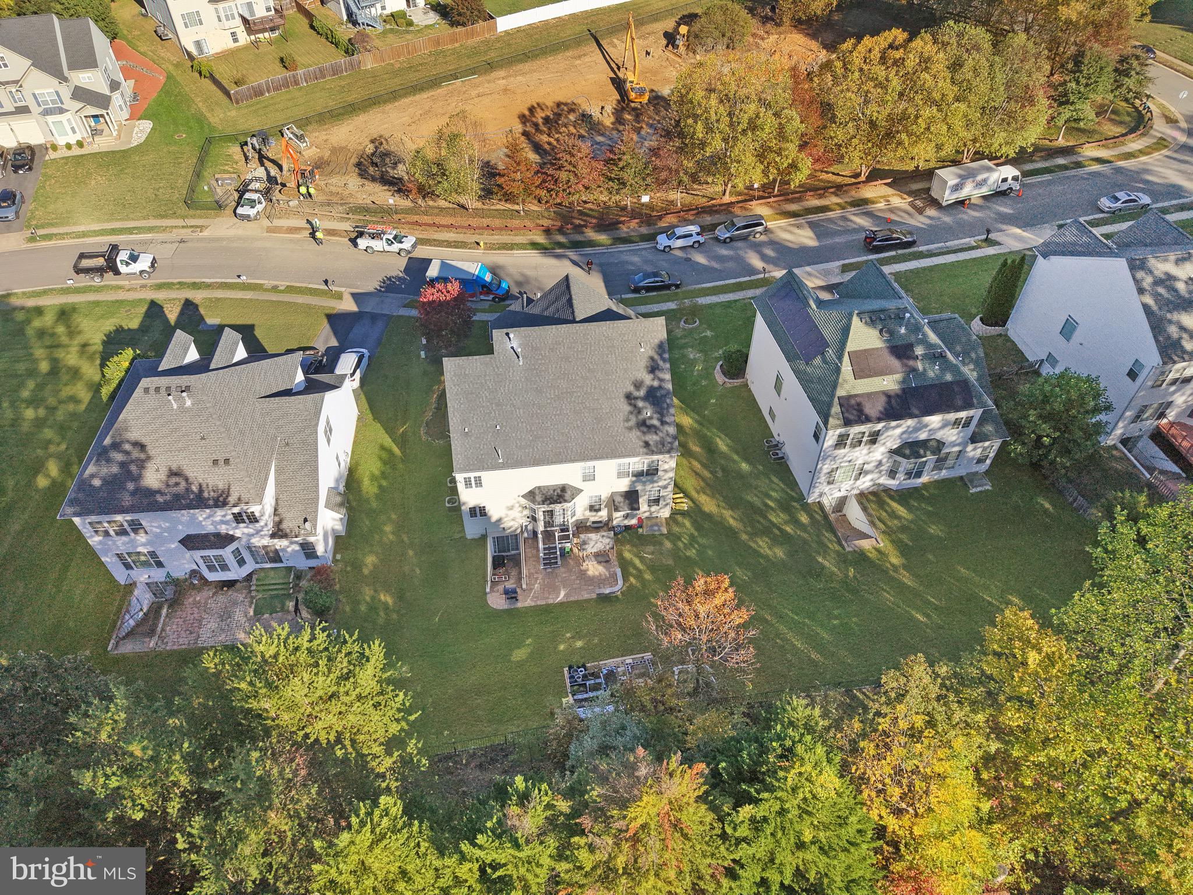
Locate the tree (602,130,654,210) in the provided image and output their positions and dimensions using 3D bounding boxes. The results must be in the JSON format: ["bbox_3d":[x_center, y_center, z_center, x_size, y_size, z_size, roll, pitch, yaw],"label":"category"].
[{"bbox_3d":[3.342,-27.193,81.613,5.000,8.340,5.000,0,46,0],"label":"tree"}]

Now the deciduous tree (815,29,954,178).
[{"bbox_3d":[28.343,-33.000,82.277,12.500,13.800,12.500,0,47,0],"label":"deciduous tree"}]

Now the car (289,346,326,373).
[{"bbox_3d":[-23.461,-6.382,67.252,1.870,1.600,4.750,4,47,4],"label":"car"}]

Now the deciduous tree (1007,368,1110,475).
[{"bbox_3d":[29.820,-1.483,53.454,5.900,7.700,5.900,0,46,0],"label":"deciduous tree"}]

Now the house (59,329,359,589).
[{"bbox_3d":[-24.448,-0.550,53.998,14.500,10.800,15.200,-4,46,-3],"label":"house"}]

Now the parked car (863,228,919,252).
[{"bbox_3d":[27.687,-19.624,77.918,4.600,1.500,1.820,-13,47,-5],"label":"parked car"}]

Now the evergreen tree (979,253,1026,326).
[{"bbox_3d":[31.876,-12.246,64.798,2.100,6.000,2.100,-8,46,-7],"label":"evergreen tree"}]

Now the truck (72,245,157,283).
[{"bbox_3d":[-44.962,-17.234,77.587,6.900,2.600,2.300,-3,47,-2],"label":"truck"}]

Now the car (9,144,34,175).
[{"bbox_3d":[-60.595,-30.399,87.232,1.850,1.500,4.800,-11,47,-10],"label":"car"}]

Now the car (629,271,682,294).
[{"bbox_3d":[5.459,-15.325,76.230,4.750,1.460,1.820,-9,46,-4],"label":"car"}]

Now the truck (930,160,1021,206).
[{"bbox_3d":[37.422,-26.033,81.561,7.954,3.200,2.400,-13,47,-4],"label":"truck"}]

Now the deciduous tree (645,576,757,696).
[{"bbox_3d":[5.933,11.426,46.370,6.200,9.800,6.200,0,47,0],"label":"deciduous tree"}]

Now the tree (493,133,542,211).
[{"bbox_3d":[-7.613,-26.920,81.448,4.600,8.580,4.600,0,46,0],"label":"tree"}]

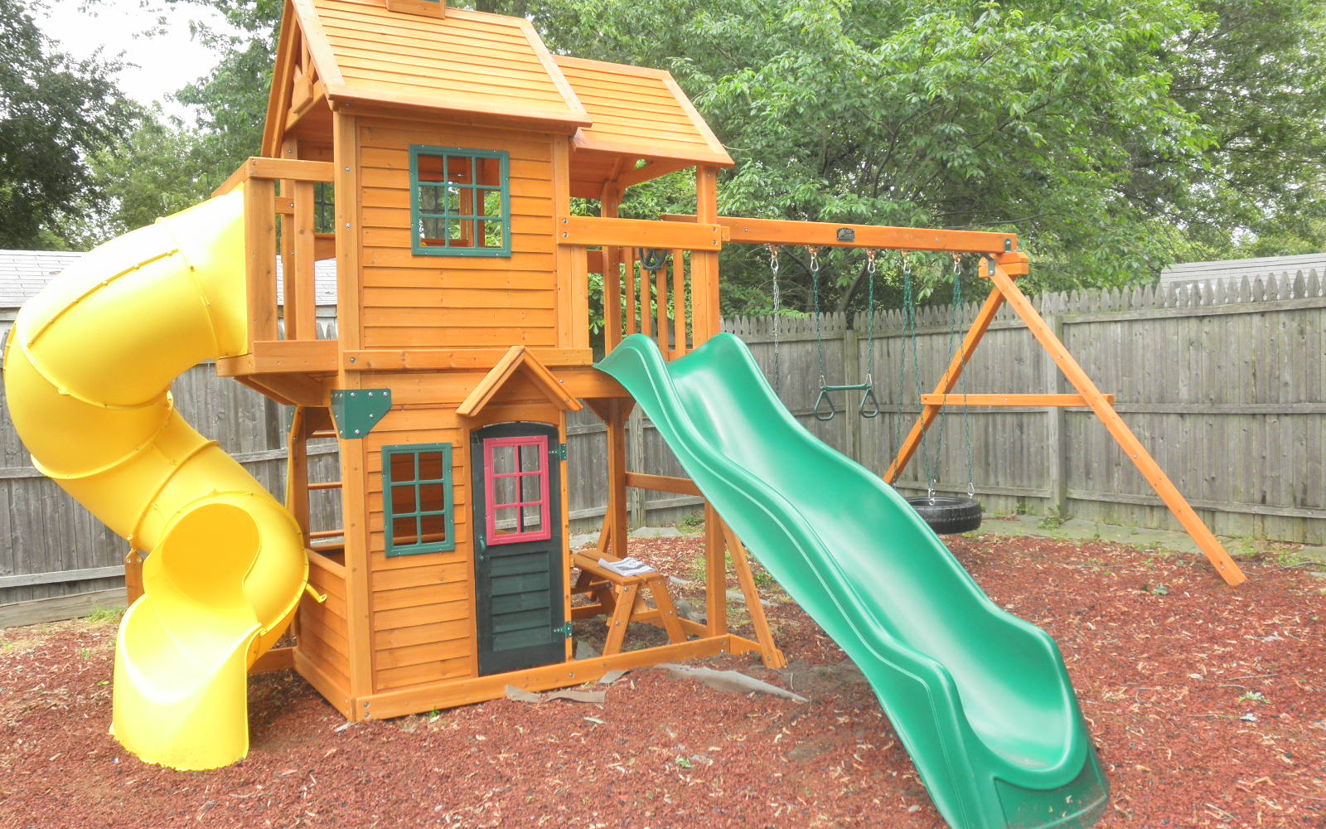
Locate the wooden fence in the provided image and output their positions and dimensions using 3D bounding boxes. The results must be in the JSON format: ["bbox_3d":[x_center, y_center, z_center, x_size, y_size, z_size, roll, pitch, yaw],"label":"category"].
[{"bbox_3d":[-0.009,0.188,7.034,7.707,2.090,4.413,-3,3,-31],"label":"wooden fence"}]

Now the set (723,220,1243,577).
[{"bbox_3d":[1.293,-0.066,6.822,3.023,2.260,3.144,-3,3,-31],"label":"set"}]

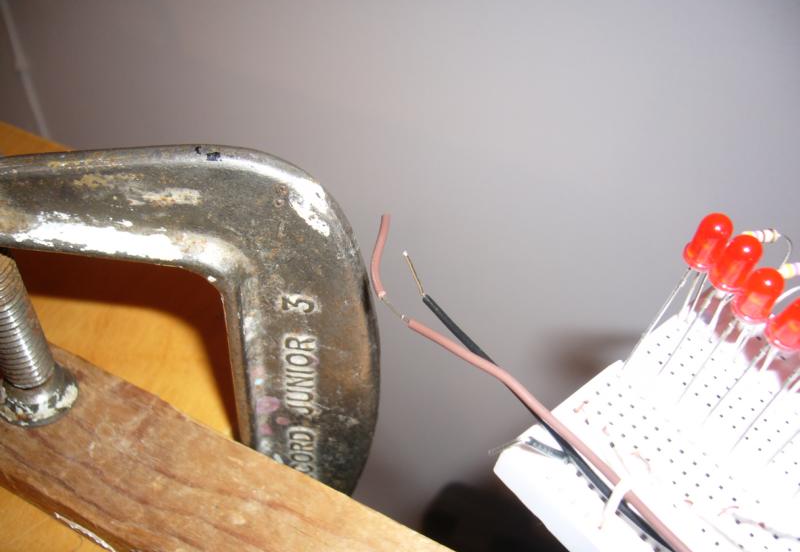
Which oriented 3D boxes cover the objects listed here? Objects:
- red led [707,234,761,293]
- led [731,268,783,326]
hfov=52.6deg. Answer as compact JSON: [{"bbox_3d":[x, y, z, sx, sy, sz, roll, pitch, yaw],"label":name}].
[{"bbox_3d":[0.049,-0.002,0.118,0.006,0.009,0.006,1,53,-1],"label":"red led"},{"bbox_3d":[0.053,0.002,0.119,0.006,0.009,0.006,1,50,-1],"label":"led"}]

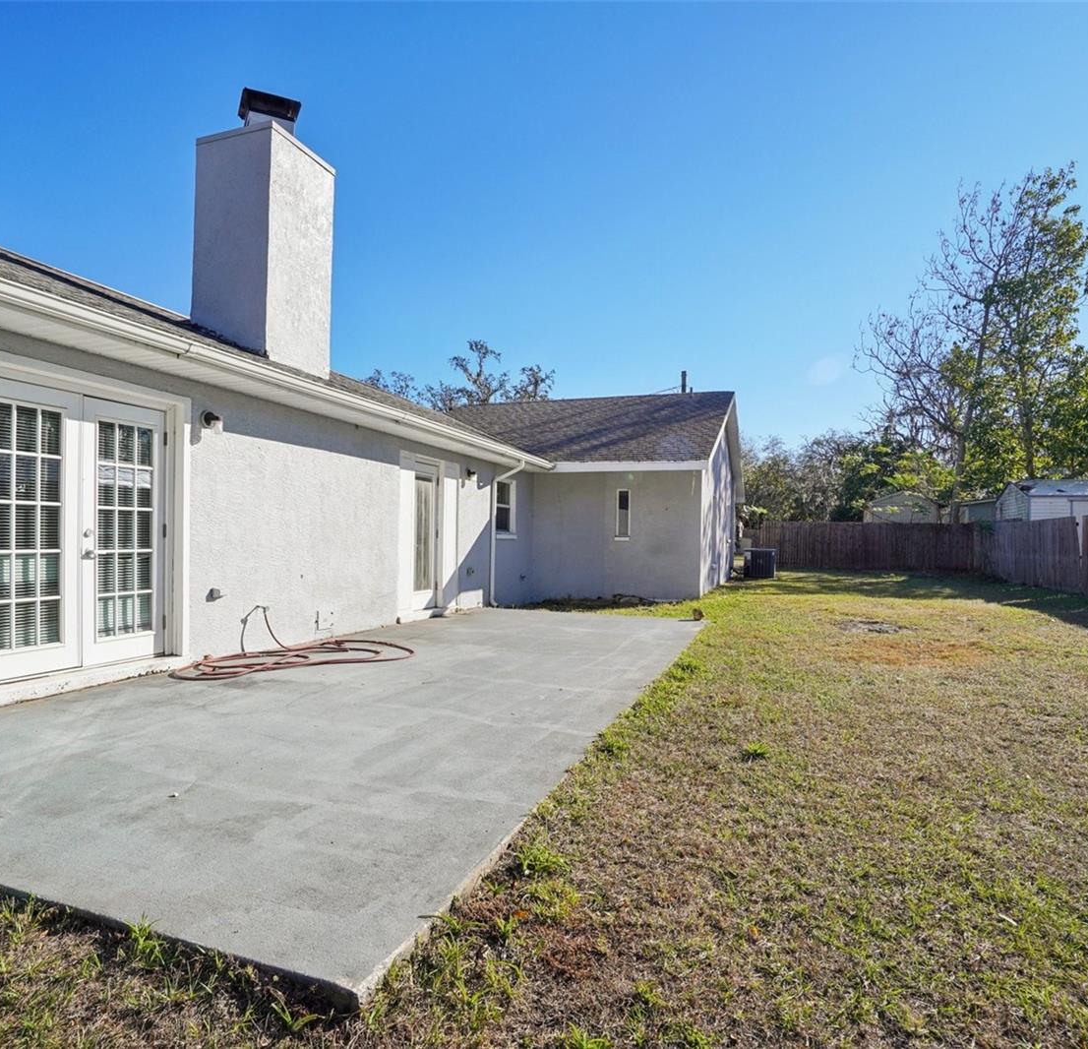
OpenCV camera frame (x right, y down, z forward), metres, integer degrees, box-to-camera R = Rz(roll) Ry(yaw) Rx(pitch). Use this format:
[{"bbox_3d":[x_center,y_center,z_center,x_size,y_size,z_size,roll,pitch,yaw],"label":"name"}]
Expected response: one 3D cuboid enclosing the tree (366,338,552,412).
[{"bbox_3d":[-4.900,-4.400,38.000,12.000,12.700,11.000,1,-2,-7],"label":"tree"}]

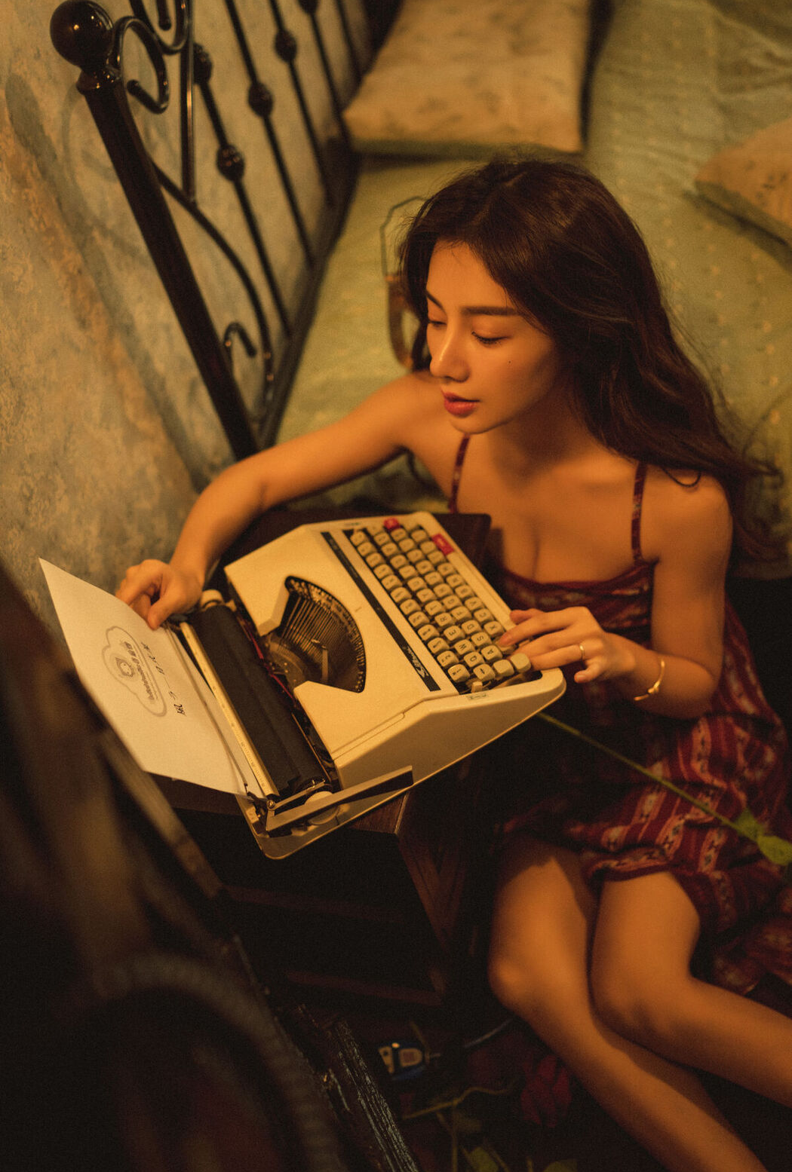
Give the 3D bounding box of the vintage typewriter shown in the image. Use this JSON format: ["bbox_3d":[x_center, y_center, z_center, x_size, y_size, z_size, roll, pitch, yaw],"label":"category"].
[{"bbox_3d":[-0.041,0.061,1.076,0.318,0.097,0.314,-29,46,-8],"label":"vintage typewriter"}]

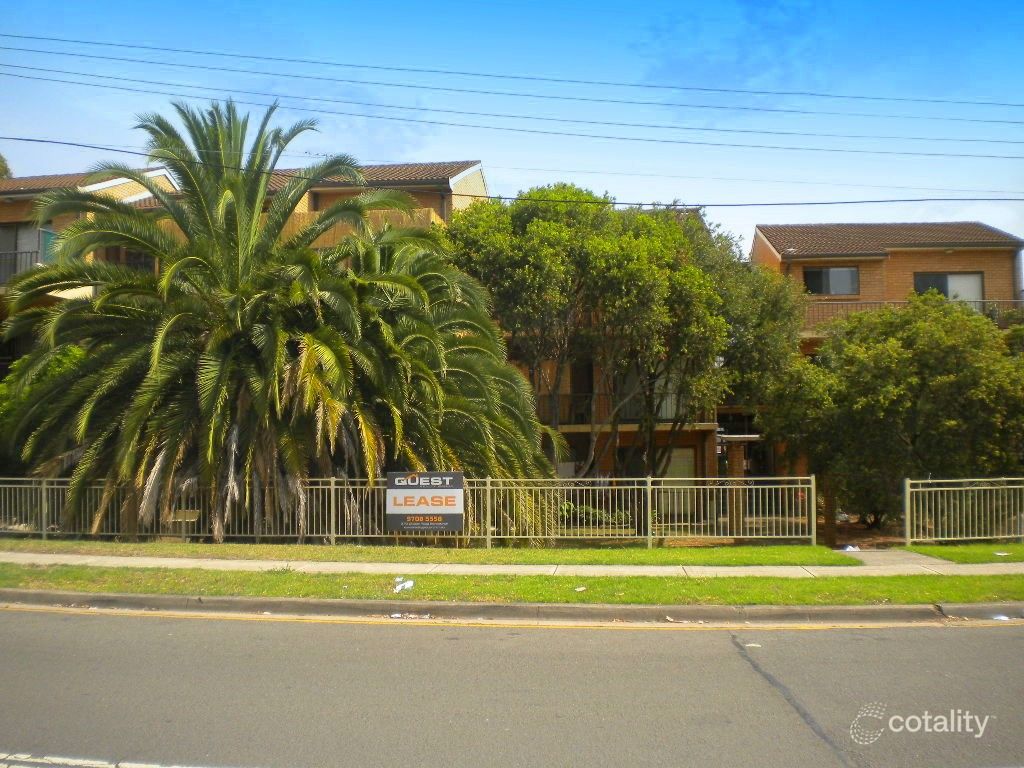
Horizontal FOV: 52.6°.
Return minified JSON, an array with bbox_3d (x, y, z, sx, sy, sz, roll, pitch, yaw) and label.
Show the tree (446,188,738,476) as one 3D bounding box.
[{"bbox_3d":[1.665,-0.493,21.534,6.000,6.987,5.400,-1,-2,6],"label":"tree"}]

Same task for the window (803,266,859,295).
[{"bbox_3d":[9.807,-3.184,31.850,1.700,0.870,0.140,-1,-2,6],"label":"window"}]

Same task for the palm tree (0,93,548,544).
[{"bbox_3d":[-4.562,-1.290,20.065,10.200,8.360,8.000,-1,-2,6],"label":"palm tree"}]

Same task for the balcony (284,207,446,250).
[{"bbox_3d":[-3.671,-3.634,25.858,3.680,0.960,2.000,-1,-2,6],"label":"balcony"}]

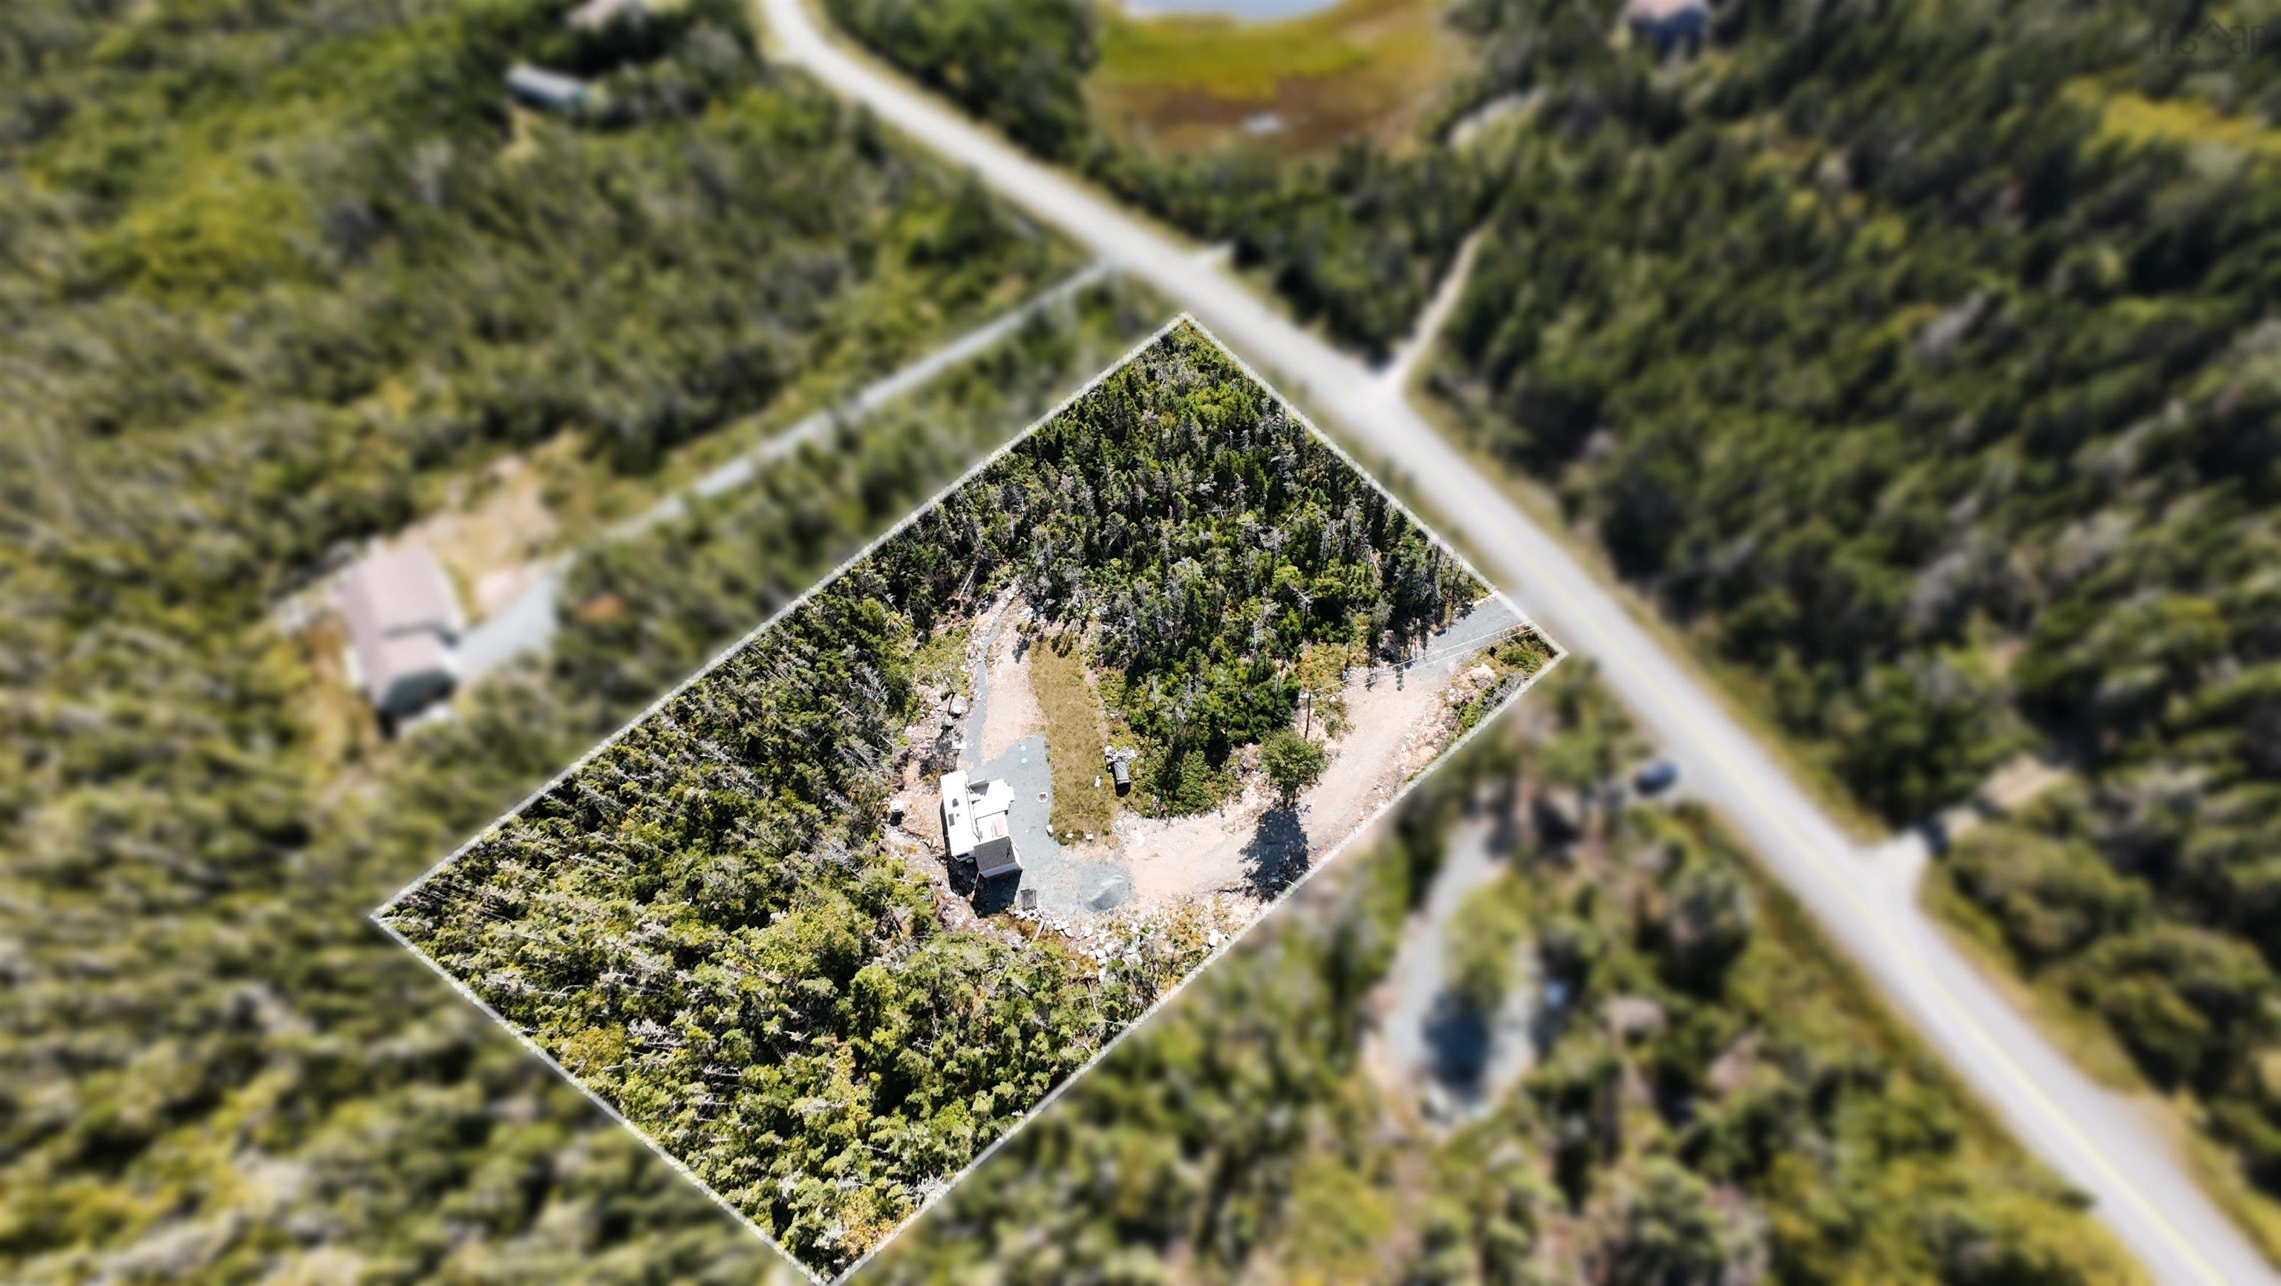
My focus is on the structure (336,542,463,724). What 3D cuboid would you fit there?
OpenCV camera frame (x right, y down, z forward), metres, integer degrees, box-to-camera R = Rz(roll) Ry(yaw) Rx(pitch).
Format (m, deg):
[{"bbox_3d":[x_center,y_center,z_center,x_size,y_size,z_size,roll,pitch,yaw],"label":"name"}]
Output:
[{"bbox_3d":[-87.200,-2.130,85.050,9.200,5.600,19.500,-33,65,-18],"label":"structure"}]

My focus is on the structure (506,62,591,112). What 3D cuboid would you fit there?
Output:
[{"bbox_3d":[-126.500,-118.810,154.530,17.500,4.300,5.800,20,62,11],"label":"structure"}]

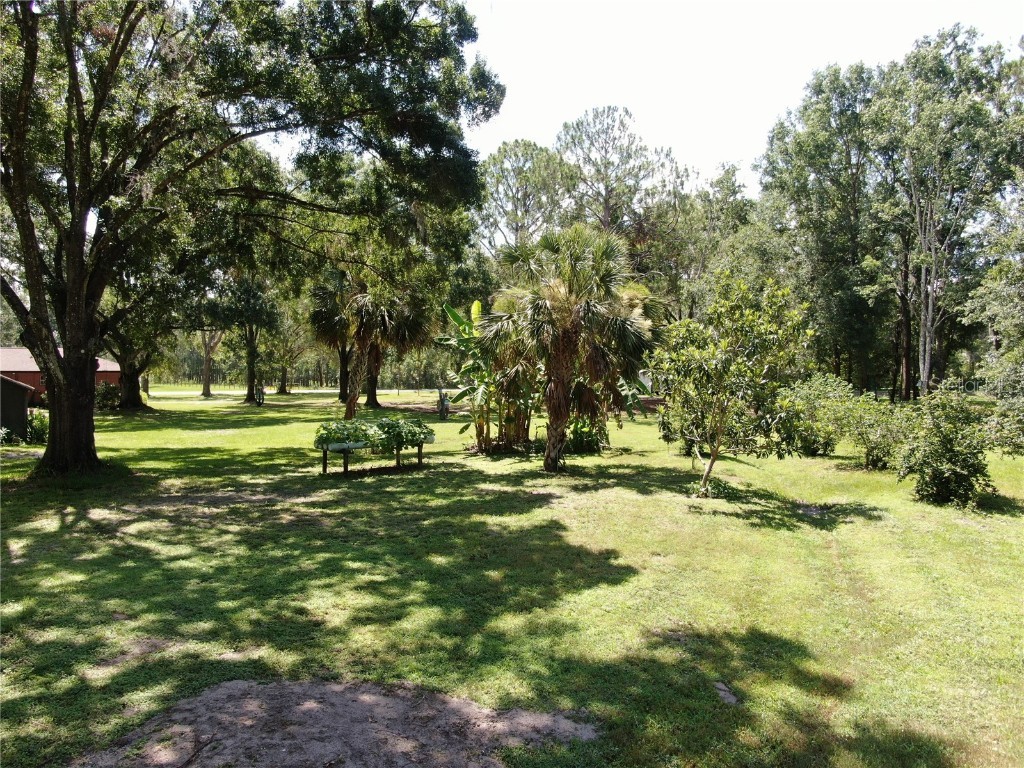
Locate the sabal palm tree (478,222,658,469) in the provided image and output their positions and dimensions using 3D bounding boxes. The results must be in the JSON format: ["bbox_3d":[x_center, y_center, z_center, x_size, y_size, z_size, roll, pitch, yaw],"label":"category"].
[{"bbox_3d":[1.483,-0.967,18.000,4.370,6.150,4.200,0,0,0],"label":"sabal palm tree"}]

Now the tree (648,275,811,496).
[{"bbox_3d":[4.227,0.007,13.800,3.090,4.270,3.000,0,0,0],"label":"tree"}]

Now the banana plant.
[{"bbox_3d":[-1.379,-0.254,22.000,1.880,4.670,1.900,0,0,0],"label":"banana plant"}]

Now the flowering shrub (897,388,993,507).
[{"bbox_3d":[7.919,1.116,13.000,1.720,2.070,1.700,0,0,0],"label":"flowering shrub"}]

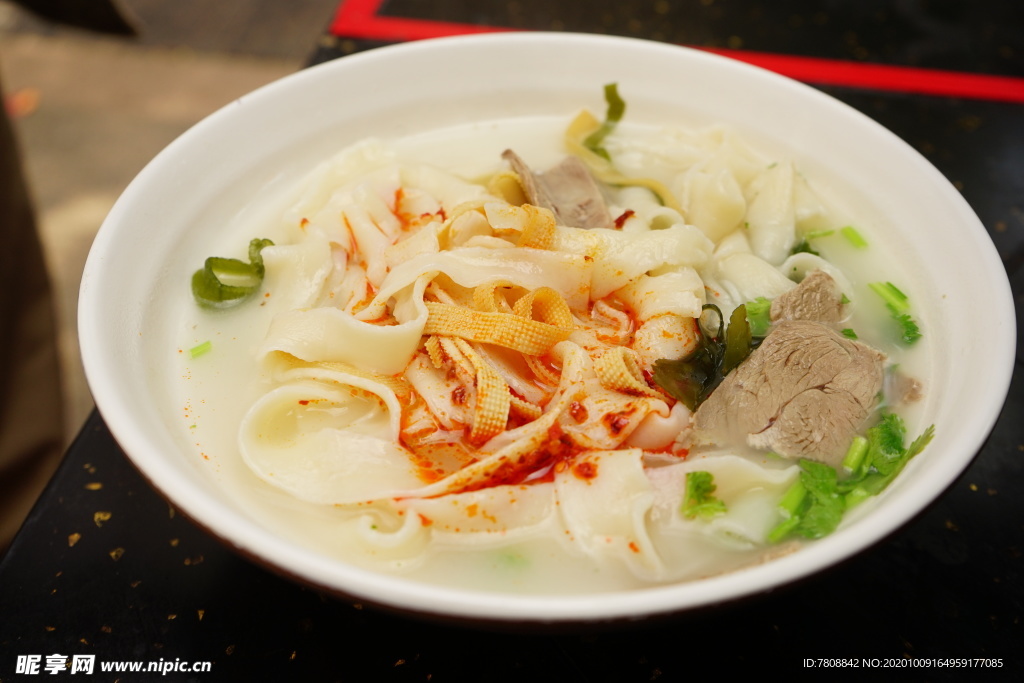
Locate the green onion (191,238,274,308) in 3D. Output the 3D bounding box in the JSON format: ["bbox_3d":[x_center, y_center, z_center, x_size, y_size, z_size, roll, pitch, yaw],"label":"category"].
[{"bbox_3d":[-0.077,-0.017,0.312,0.019,0.010,0.020,0,42,0],"label":"green onion"}]

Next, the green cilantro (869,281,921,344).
[{"bbox_3d":[0.104,-0.008,0.309,0.007,0.004,0.024,-7,42,-7],"label":"green cilantro"}]

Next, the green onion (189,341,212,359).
[{"bbox_3d":[-0.081,0.002,0.296,0.003,0.003,0.006,33,51,31],"label":"green onion"}]

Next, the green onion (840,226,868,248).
[{"bbox_3d":[0.100,-0.030,0.333,0.004,0.003,0.010,-11,43,-12],"label":"green onion"}]

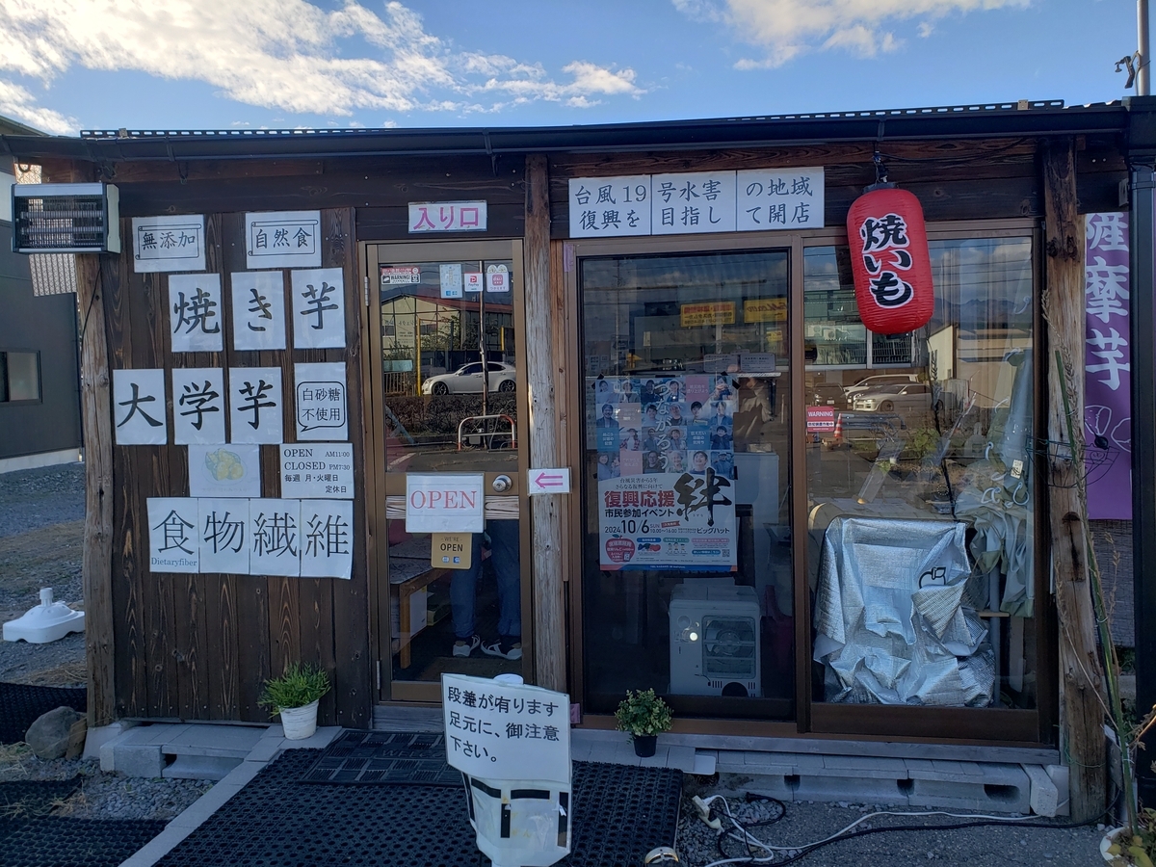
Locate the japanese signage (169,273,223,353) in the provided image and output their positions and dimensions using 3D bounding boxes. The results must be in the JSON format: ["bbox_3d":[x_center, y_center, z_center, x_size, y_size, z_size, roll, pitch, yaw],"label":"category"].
[{"bbox_3d":[-1.501,-0.471,3.406,0.212,0.300,0.010,-1,2,8],"label":"japanese signage"}]

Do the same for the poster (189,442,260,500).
[{"bbox_3d":[-1.394,0.150,3.419,0.300,0.212,0.010,0,3,8],"label":"poster"}]

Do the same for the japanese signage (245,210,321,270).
[{"bbox_3d":[-1.135,-0.746,3.343,0.300,0.212,0.010,0,2,8],"label":"japanese signage"}]

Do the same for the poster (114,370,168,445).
[{"bbox_3d":[-1.744,-0.104,3.455,0.212,0.300,0.010,-1,2,8],"label":"poster"}]

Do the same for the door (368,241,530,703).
[{"bbox_3d":[-0.489,0.156,3.321,0.622,1.781,0.050,-1,1,8],"label":"door"}]

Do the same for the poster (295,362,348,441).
[{"bbox_3d":[-0.992,-0.122,3.352,0.212,0.300,0.010,-1,2,8],"label":"poster"}]

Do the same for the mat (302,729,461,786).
[{"bbox_3d":[-0.553,1.159,3.127,0.754,0.012,0.461,-1,1,4],"label":"mat"}]

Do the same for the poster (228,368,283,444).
[{"bbox_3d":[-1.259,-0.108,3.399,0.212,0.301,0.005,-1,1,8],"label":"poster"}]

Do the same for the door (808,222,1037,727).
[{"bbox_3d":[1.203,0.195,3.099,0.820,1.807,0.040,-1,2,8],"label":"door"}]

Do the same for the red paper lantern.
[{"bbox_3d":[1.028,-0.567,2.854,0.240,0.495,0.240,-6,2,20],"label":"red paper lantern"}]

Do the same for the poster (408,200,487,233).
[{"bbox_3d":[-0.486,-0.809,3.254,0.301,0.115,0.008,0,2,8],"label":"poster"}]

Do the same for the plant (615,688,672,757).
[{"bbox_3d":[0.237,1.032,3.112,0.200,0.214,0.192,-1,1,8],"label":"plant"}]

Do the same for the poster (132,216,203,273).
[{"bbox_3d":[-1.615,-0.749,3.430,0.301,0.212,0.005,-1,1,8],"label":"poster"}]

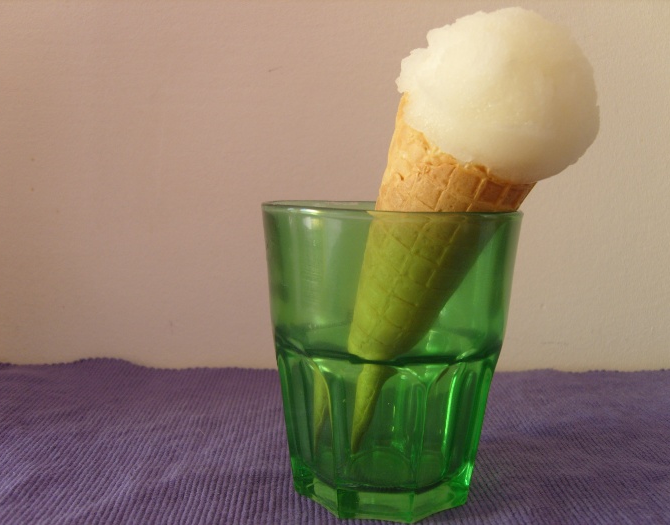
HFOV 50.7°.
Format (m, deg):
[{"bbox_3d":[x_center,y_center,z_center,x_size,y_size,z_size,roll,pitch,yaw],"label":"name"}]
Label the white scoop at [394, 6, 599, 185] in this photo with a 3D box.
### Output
[{"bbox_3d":[0.052,-0.053,0.224,0.065,0.058,0.064,21,9,0],"label":"white scoop"}]

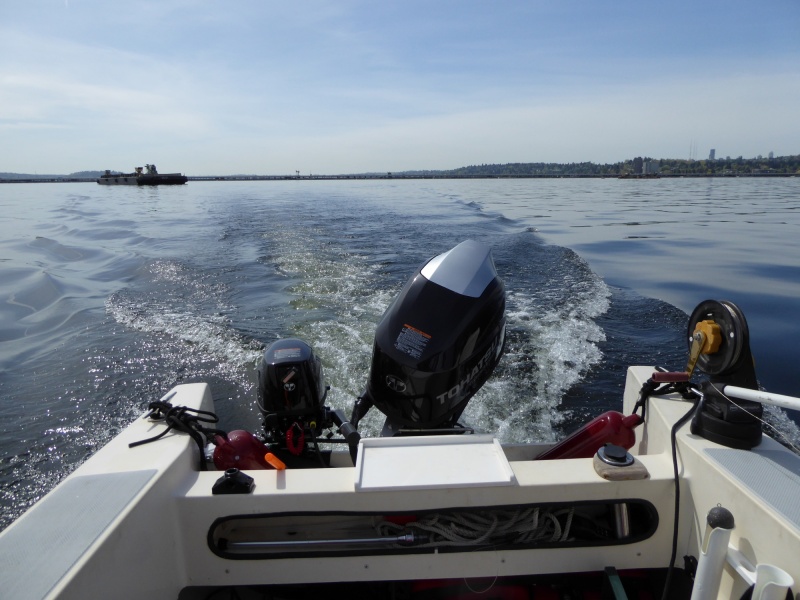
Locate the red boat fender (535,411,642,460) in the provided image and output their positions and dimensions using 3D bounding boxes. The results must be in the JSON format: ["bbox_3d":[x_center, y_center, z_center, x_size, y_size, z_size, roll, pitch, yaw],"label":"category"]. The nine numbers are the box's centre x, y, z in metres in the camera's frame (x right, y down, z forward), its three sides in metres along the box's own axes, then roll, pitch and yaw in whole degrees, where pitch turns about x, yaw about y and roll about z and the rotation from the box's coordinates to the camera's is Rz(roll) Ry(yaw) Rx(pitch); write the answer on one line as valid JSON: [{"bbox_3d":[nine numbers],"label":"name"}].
[{"bbox_3d":[0.690,0.615,2.263,0.580,0.165,0.165,-39,10,19],"label":"red boat fender"}]

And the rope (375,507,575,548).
[{"bbox_3d":[0.270,0.807,2.096,0.720,0.130,0.180,-1,9,-3],"label":"rope"}]

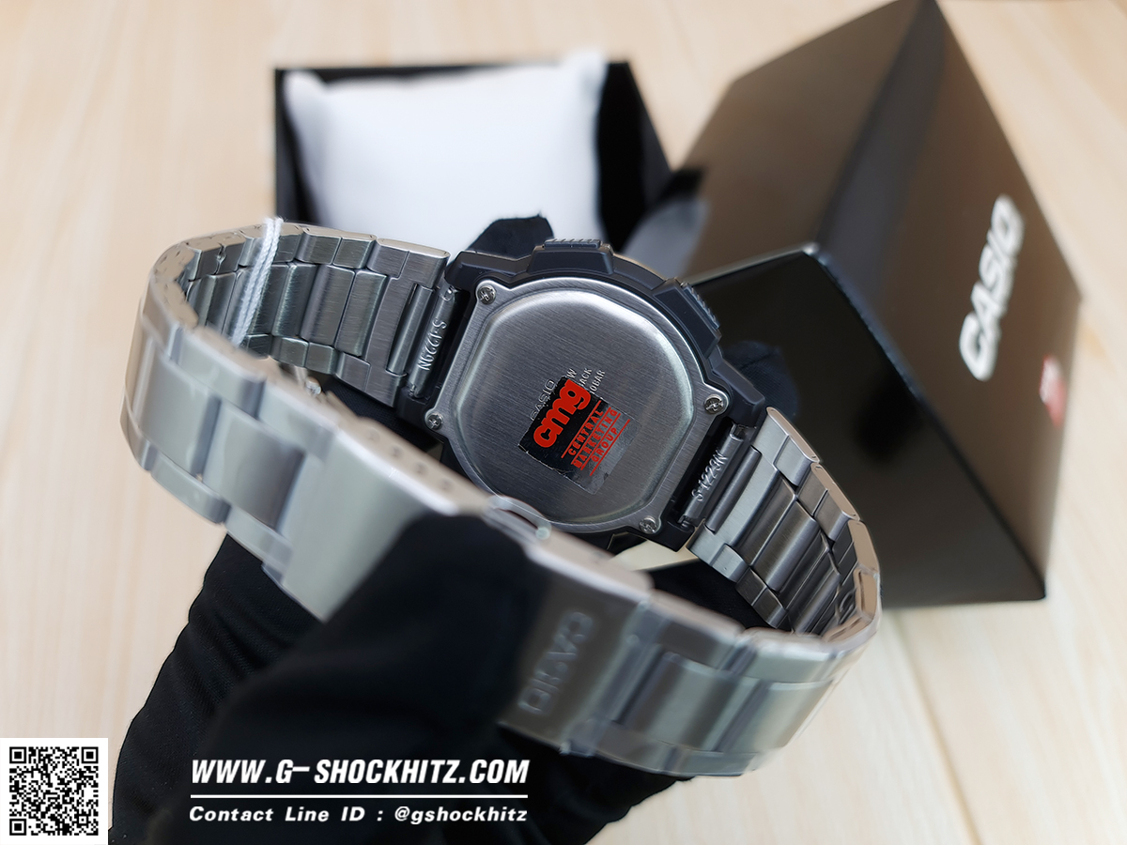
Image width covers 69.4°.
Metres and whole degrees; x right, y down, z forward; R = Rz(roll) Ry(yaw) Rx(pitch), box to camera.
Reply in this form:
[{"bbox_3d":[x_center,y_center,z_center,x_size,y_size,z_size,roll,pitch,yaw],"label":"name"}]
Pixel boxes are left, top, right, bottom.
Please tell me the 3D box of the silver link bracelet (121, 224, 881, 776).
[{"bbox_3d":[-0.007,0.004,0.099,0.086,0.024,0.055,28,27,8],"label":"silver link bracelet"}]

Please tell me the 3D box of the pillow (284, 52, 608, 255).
[{"bbox_3d":[-0.028,-0.051,0.231,0.084,0.052,0.075,-6,56,-12],"label":"pillow"}]

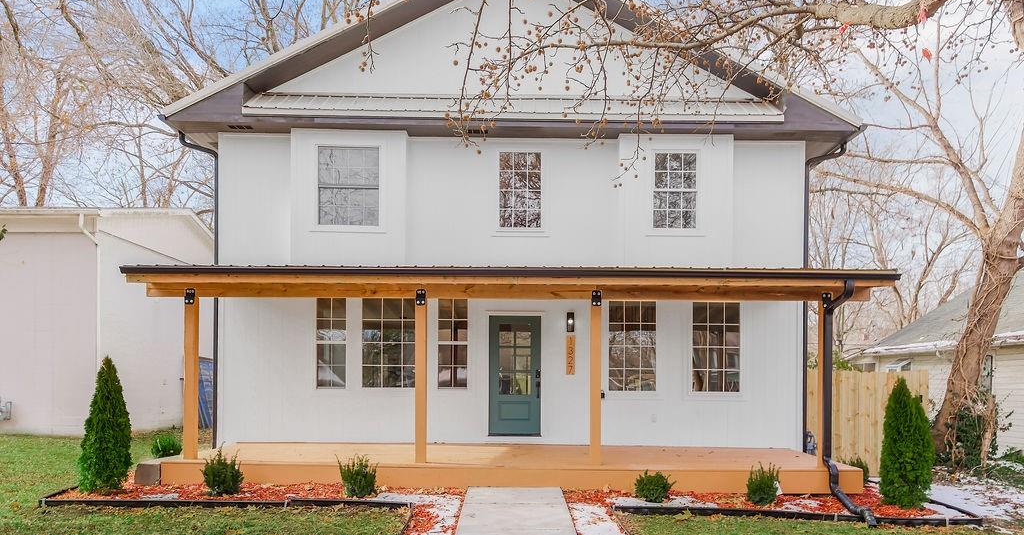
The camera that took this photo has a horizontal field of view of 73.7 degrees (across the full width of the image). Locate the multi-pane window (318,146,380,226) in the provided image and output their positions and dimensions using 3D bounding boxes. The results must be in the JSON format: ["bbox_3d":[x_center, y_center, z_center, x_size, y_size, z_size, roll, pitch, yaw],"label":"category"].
[{"bbox_3d":[-2.659,-1.325,11.170,1.014,1.309,0.100,0,-1,0],"label":"multi-pane window"}]

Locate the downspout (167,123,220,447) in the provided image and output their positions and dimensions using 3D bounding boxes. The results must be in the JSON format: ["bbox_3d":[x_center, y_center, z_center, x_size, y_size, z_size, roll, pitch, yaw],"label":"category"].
[{"bbox_3d":[-5.277,0.367,11.400,0.718,5.427,0.110,0,-1,0],"label":"downspout"}]

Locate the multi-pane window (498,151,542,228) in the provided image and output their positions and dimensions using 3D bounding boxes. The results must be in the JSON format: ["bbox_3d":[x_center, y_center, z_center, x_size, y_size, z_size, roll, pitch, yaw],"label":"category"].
[{"bbox_3d":[0.142,-1.298,11.400,0.735,1.311,0.100,0,-1,0],"label":"multi-pane window"}]

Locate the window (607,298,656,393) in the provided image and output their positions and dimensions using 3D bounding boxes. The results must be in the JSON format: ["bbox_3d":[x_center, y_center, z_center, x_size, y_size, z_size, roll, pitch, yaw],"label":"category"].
[{"bbox_3d":[2.012,1.319,11.400,0.802,1.536,0.100,0,-1,0],"label":"window"}]

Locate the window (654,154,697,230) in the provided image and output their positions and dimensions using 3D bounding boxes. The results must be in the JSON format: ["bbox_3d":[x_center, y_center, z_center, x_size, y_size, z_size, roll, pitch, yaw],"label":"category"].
[{"bbox_3d":[2.663,-1.256,11.170,0.728,1.252,0.100,0,-1,0],"label":"window"}]

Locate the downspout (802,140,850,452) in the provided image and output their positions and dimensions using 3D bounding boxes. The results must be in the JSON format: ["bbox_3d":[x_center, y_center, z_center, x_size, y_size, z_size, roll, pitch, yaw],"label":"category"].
[{"bbox_3d":[5.235,0.501,11.400,0.751,5.243,0.110,0,-1,0],"label":"downspout"}]

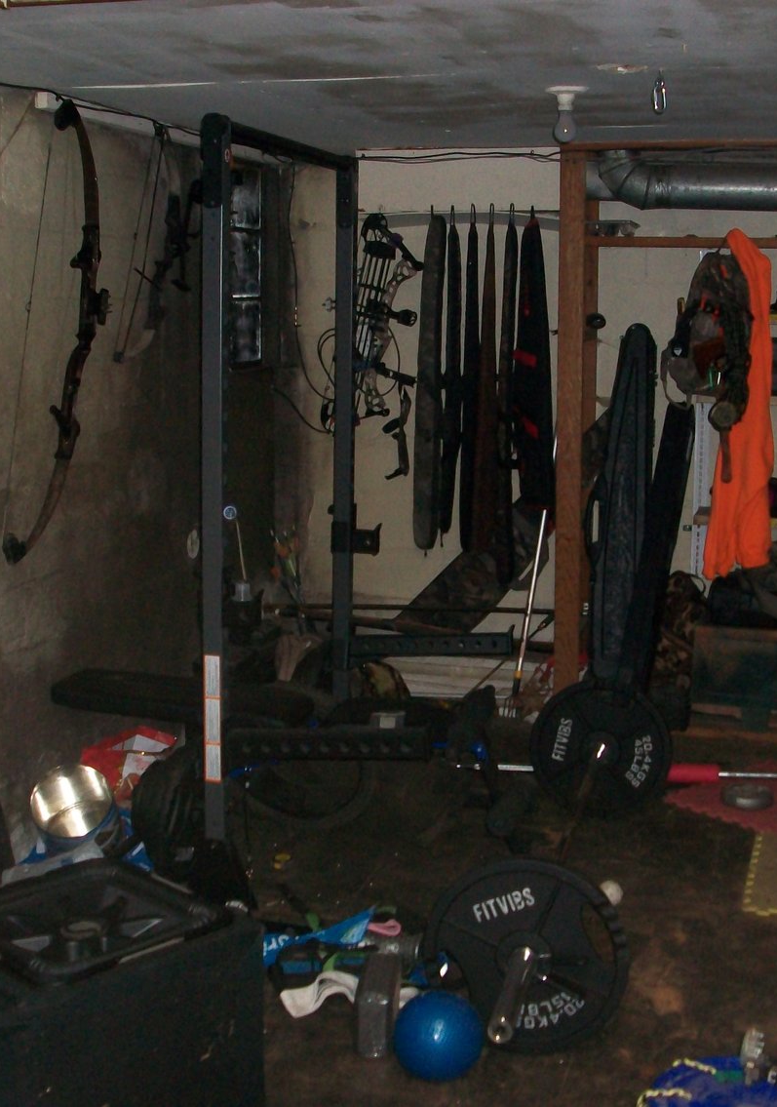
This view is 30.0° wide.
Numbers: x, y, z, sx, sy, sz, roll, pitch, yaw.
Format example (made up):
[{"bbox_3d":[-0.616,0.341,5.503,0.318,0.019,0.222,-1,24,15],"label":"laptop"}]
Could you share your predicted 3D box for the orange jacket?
[{"bbox_3d":[1.188,-0.506,4.926,0.260,1.200,0.150,3,11,15],"label":"orange jacket"}]

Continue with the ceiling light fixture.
[{"bbox_3d":[0.478,-1.168,3.869,0.115,0.150,0.115,3,11,15],"label":"ceiling light fixture"}]

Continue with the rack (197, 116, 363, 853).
[{"bbox_3d":[-0.082,-0.118,4.130,0.600,2.105,1.190,3,11,15],"label":"rack"}]

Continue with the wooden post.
[{"bbox_3d":[0.654,-0.347,5.208,0.090,2.165,0.090,3,11,15],"label":"wooden post"}]

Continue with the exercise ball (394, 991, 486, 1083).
[{"bbox_3d":[0.106,1.030,3.090,0.198,0.198,0.198,0,10,0],"label":"exercise ball"}]

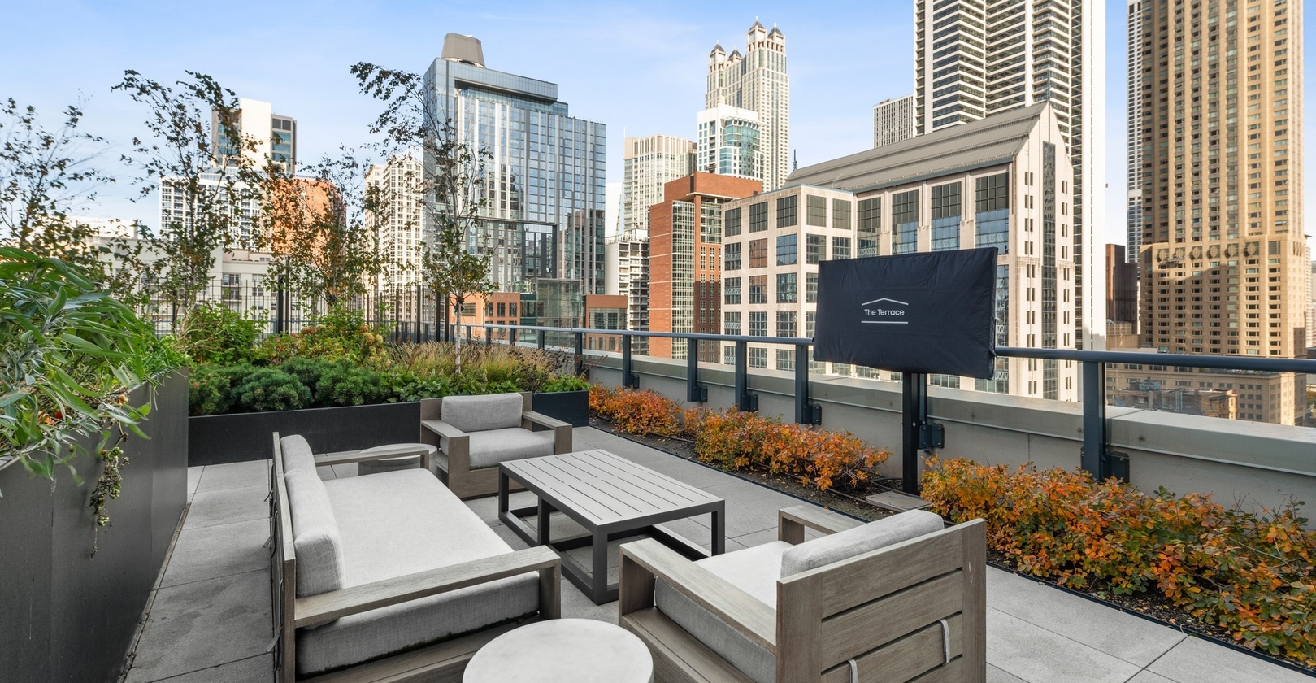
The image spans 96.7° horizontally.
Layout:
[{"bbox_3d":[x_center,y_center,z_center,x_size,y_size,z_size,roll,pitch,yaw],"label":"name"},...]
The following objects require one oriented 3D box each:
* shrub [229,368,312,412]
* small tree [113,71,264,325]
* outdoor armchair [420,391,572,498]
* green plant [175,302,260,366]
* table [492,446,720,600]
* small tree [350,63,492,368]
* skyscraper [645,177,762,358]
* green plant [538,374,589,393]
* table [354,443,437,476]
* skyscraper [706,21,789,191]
[{"bbox_3d":[-3.876,0.485,5.870,0.700,0.460,0.640,-1,2,-33],"label":"shrub"},{"bbox_3d":[-5.160,-1.155,6.393,1.380,3.683,1.350,-1,3,-39],"label":"small tree"},{"bbox_3d":[-1.345,0.816,4.872,0.970,0.630,0.900,-1,2,-33],"label":"outdoor armchair"},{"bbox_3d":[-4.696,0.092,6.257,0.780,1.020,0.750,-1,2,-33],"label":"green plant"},{"bbox_3d":[-0.370,1.082,3.756,0.814,0.398,1.504,-1,3,-33],"label":"table"},{"bbox_3d":[-3.239,-1.585,7.944,1.850,4.443,1.600,-1,2,-22],"label":"small tree"},{"bbox_3d":[16.747,-11.691,206.934,29.000,85.257,27.000,-1,3,-33],"label":"skyscraper"},{"bbox_3d":[-1.180,0.532,7.403,0.640,0.290,0.480,-1,2,-33],"label":"green plant"},{"bbox_3d":[-1.849,0.974,4.200,0.510,0.360,0.510,-1,2,-33],"label":"table"},{"bbox_3d":[72.700,-117.121,474.201,29.000,265.000,67.000,-1,2,-33],"label":"skyscraper"}]

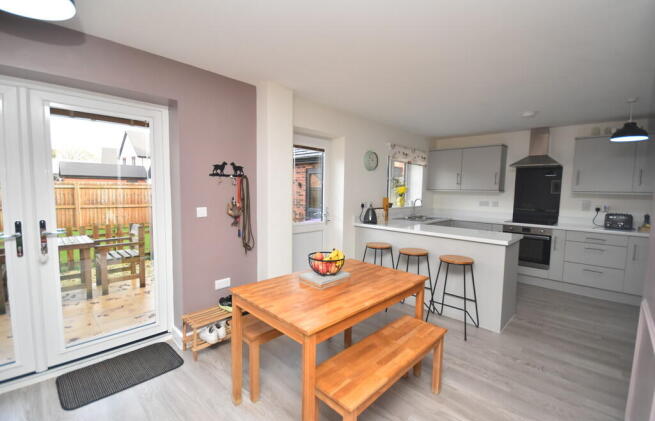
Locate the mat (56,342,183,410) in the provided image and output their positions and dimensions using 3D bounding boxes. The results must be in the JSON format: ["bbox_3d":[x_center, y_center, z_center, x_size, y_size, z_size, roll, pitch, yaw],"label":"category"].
[{"bbox_3d":[-1.538,1.210,2.071,0.740,0.010,0.490,-3,6,-44],"label":"mat"}]

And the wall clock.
[{"bbox_3d":[0.645,-0.719,3.968,0.290,0.290,0.045,-3,6,-44],"label":"wall clock"}]

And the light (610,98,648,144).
[{"bbox_3d":[3.229,-0.971,2.909,0.280,0.430,0.280,-3,6,-44],"label":"light"}]

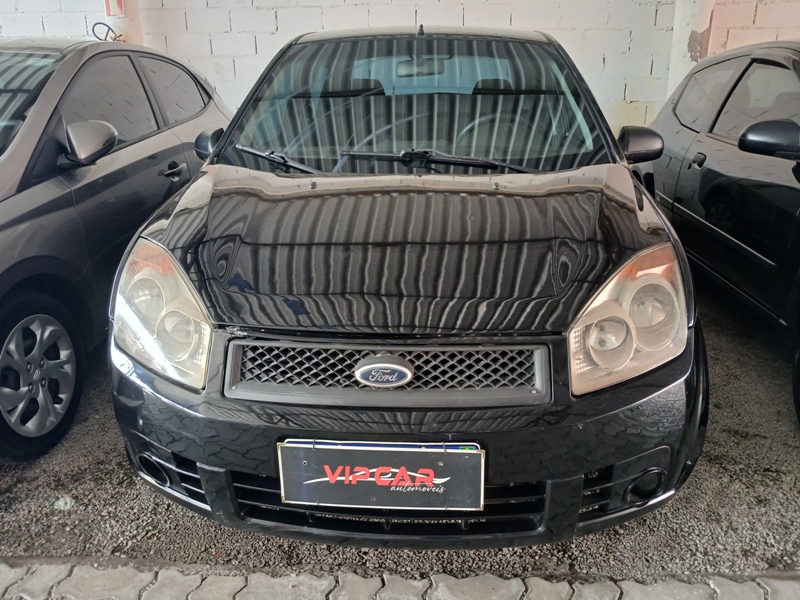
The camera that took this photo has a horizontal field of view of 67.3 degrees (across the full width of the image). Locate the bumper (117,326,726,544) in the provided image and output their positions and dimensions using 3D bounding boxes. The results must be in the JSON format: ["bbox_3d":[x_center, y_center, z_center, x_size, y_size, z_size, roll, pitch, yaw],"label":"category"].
[{"bbox_3d":[-0.017,0.277,1.434,1.640,0.510,0.480,1,17,4],"label":"bumper"}]

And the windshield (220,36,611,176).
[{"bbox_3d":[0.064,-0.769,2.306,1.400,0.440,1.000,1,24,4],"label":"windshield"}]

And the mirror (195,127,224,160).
[{"bbox_3d":[-0.770,-0.646,2.521,0.205,0.155,0.140,1,17,4],"label":"mirror"}]

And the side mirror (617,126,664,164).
[{"bbox_3d":[0.945,-0.614,2.394,0.210,0.155,0.140,1,17,4],"label":"side mirror"}]

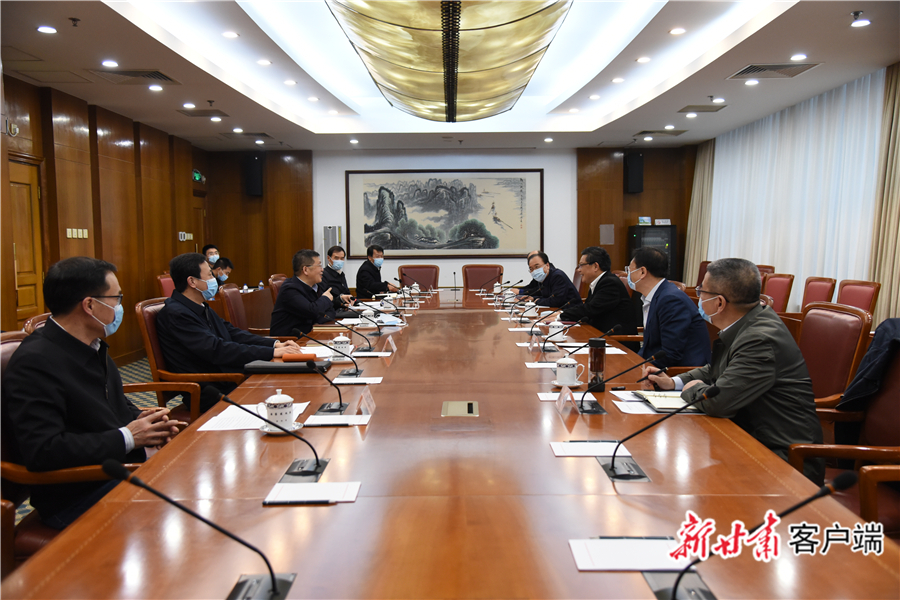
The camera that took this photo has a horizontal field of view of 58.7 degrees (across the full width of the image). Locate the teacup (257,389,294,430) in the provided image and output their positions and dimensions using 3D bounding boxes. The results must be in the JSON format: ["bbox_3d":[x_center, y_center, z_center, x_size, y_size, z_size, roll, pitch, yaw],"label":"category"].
[{"bbox_3d":[-0.550,0.348,2.545,0.118,0.129,0.090,0,4,0],"label":"teacup"}]

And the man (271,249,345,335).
[{"bbox_3d":[-1.044,0.281,6.129,0.610,1.325,0.540,-1,4,0],"label":"man"}]

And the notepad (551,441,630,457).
[{"bbox_3d":[0.410,0.435,2.325,0.213,0.007,0.156,-1,4,0],"label":"notepad"}]

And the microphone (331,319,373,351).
[{"bbox_3d":[-0.588,0.186,4.592,0.303,0.215,0.210,-1,4,0],"label":"microphone"}]

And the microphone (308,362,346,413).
[{"bbox_3d":[-0.429,0.302,2.860,0.110,0.215,0.360,-1,4,0],"label":"microphone"}]

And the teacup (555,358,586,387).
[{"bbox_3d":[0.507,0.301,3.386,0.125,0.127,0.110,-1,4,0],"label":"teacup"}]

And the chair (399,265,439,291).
[{"bbox_3d":[-0.431,0.046,11.329,0.600,1.060,0.640,0,4,0],"label":"chair"}]

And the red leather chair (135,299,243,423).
[{"bbox_3d":[-1.316,0.514,4.446,0.620,1.065,0.620,0,4,0],"label":"red leather chair"}]

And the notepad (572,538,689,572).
[{"bbox_3d":[0.339,0.476,1.511,0.213,0.012,0.151,0,4,0],"label":"notepad"}]

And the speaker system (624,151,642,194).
[{"bbox_3d":[2.789,-1.913,12.047,0.230,0.580,0.310,0,4,0],"label":"speaker system"}]

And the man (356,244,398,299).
[{"bbox_3d":[-0.819,0.050,9.225,0.680,1.330,0.530,1,4,18],"label":"man"}]

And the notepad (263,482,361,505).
[{"bbox_3d":[-0.332,0.468,1.951,0.213,0.007,0.154,-1,4,0],"label":"notepad"}]

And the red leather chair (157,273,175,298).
[{"bbox_3d":[-2.818,0.238,8.838,0.620,1.050,0.580,0,4,0],"label":"red leather chair"}]

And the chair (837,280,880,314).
[{"bbox_3d":[2.807,0.393,6.065,0.610,1.035,0.600,-1,4,0],"label":"chair"}]

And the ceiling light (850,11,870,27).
[{"bbox_3d":[2.817,-1.901,5.487,0.140,0.050,0.140,-1,4,0],"label":"ceiling light"}]

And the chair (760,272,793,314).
[{"bbox_3d":[2.845,0.285,7.601,0.610,1.040,0.600,-1,4,0],"label":"chair"}]

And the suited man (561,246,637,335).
[{"bbox_3d":[1.111,0.251,6.215,0.660,1.330,0.540,-1,4,0],"label":"suited man"}]

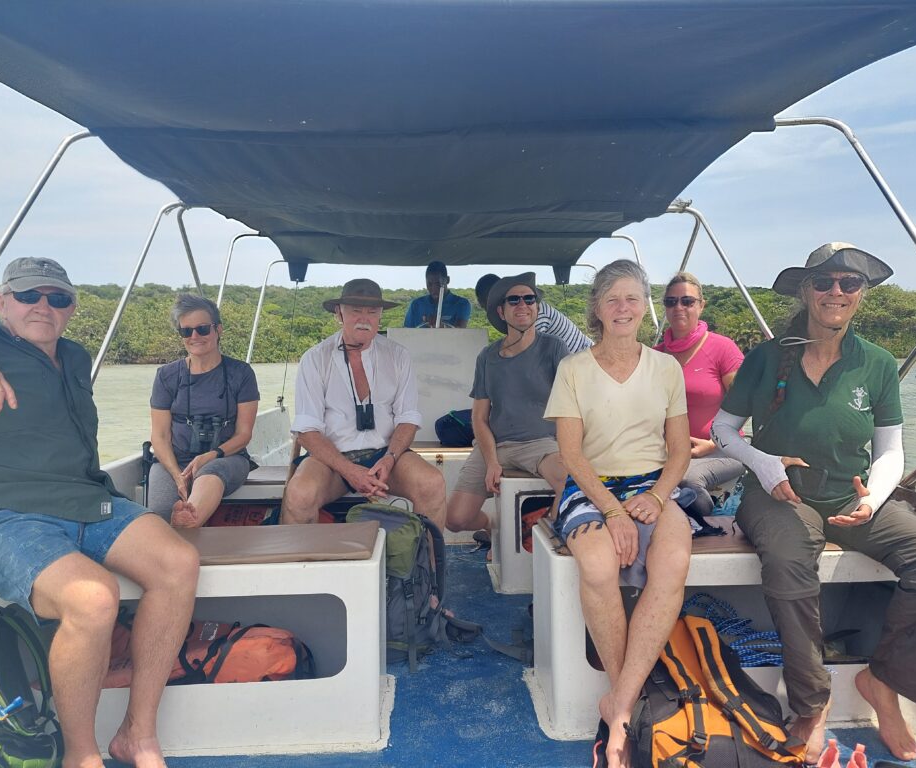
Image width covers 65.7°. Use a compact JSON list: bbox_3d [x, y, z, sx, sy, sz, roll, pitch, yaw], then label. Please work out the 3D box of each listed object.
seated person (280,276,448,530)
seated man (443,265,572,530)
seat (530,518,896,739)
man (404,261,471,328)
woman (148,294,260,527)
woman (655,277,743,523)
[{"bbox_3d":[-0.370,0.226,2.860,0.650,1.330,0.800,-1,3,-3],"label":"seated person"},{"bbox_3d":[0.240,0.191,3.070,0.580,1.360,0.820,0,3,11],"label":"seated man"},{"bbox_3d":[0.700,0.680,2.060,0.940,0.480,0.420,-1,3,-3],"label":"seat"},{"bbox_3d":[-0.145,-0.035,4.950,0.520,1.620,0.420,-1,3,-3],"label":"man"},{"bbox_3d":[-1.000,0.276,2.840,0.480,1.250,0.800,-1,3,-6],"label":"woman"},{"bbox_3d":[0.960,0.206,2.900,0.540,1.330,0.780,0,3,17],"label":"woman"}]

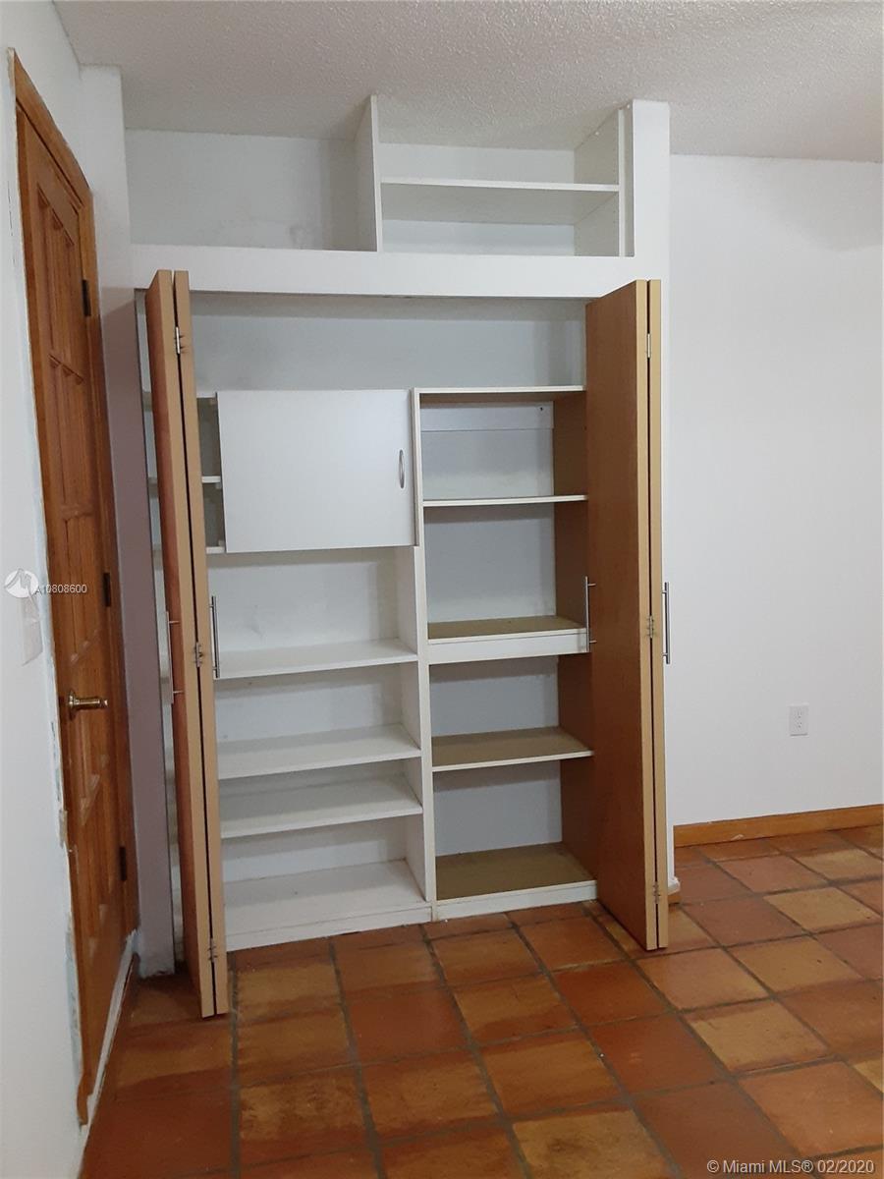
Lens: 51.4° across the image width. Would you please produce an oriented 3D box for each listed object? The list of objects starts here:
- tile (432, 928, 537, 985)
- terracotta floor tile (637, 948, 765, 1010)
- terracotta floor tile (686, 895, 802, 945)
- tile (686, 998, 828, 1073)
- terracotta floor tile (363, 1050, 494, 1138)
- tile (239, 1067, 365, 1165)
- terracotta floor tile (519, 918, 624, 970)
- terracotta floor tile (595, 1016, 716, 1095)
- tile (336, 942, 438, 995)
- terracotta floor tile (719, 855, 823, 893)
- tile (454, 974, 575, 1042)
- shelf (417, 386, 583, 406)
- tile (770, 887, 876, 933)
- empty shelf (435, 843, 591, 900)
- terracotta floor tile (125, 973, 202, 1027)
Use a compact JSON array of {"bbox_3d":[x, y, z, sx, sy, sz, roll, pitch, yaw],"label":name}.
[{"bbox_3d":[0.128,1.128,2.819,0.281,0.015,0.276,-3,6,-12],"label":"tile"},{"bbox_3d":[0.747,1.125,2.646,0.280,0.015,0.276,-3,6,-12],"label":"terracotta floor tile"},{"bbox_3d":[0.949,1.060,2.932,0.268,0.015,0.268,-3,6,-12],"label":"terracotta floor tile"},{"bbox_3d":[0.832,1.186,2.448,0.277,0.013,0.283,-3,6,-12],"label":"tile"},{"bbox_3d":[-0.031,1.170,2.136,0.268,0.015,0.268,-3,6,-12],"label":"terracotta floor tile"},{"bbox_3d":[-0.332,1.248,2.182,0.286,0.013,0.283,-3,6,-12],"label":"tile"},{"bbox_3d":[0.398,1.090,2.810,0.258,0.015,0.268,-3,6,-12],"label":"terracotta floor tile"},{"bbox_3d":[0.532,1.167,2.311,0.271,0.015,0.277,-3,6,-12],"label":"terracotta floor tile"},{"bbox_3d":[-0.161,1.145,2.752,0.283,0.015,0.278,-3,6,-12],"label":"tile"},{"bbox_3d":[1.200,1.036,3.351,0.290,0.015,0.277,-3,6,-12],"label":"terracotta floor tile"},{"bbox_3d":[0.191,1.156,2.532,0.280,0.015,0.284,-3,6,-12],"label":"tile"},{"bbox_3d":[0.169,-0.679,3.241,0.575,0.019,0.378,-3,6,-12],"label":"shelf"},{"bbox_3d":[1.308,1.102,3.163,0.278,0.013,0.281,-3,6,-12],"label":"tile"},{"bbox_3d":[0.224,1.045,3.405,0.575,0.019,0.378,-3,6,-12],"label":"empty shelf"},{"bbox_3d":[-0.728,1.150,2.577,0.268,0.015,0.268,-3,6,-12],"label":"terracotta floor tile"}]

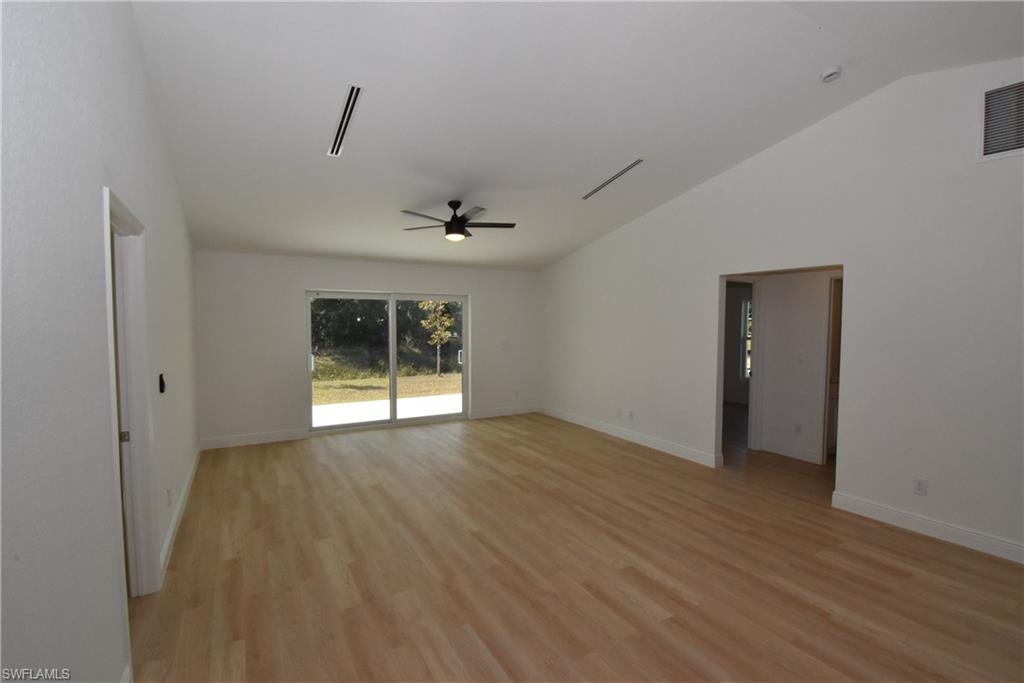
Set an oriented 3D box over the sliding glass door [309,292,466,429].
[{"bbox_3d":[-1.702,0.273,6.231,2.315,1.927,0.130,-1,3,-26],"label":"sliding glass door"}]

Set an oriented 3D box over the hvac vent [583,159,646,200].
[{"bbox_3d":[1.017,-1.663,4.416,0.090,0.030,0.875,1,-11,-33],"label":"hvac vent"}]

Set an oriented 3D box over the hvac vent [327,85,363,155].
[{"bbox_3d":[-1.286,-1.661,3.261,0.095,0.030,0.884,1,-11,-32],"label":"hvac vent"}]

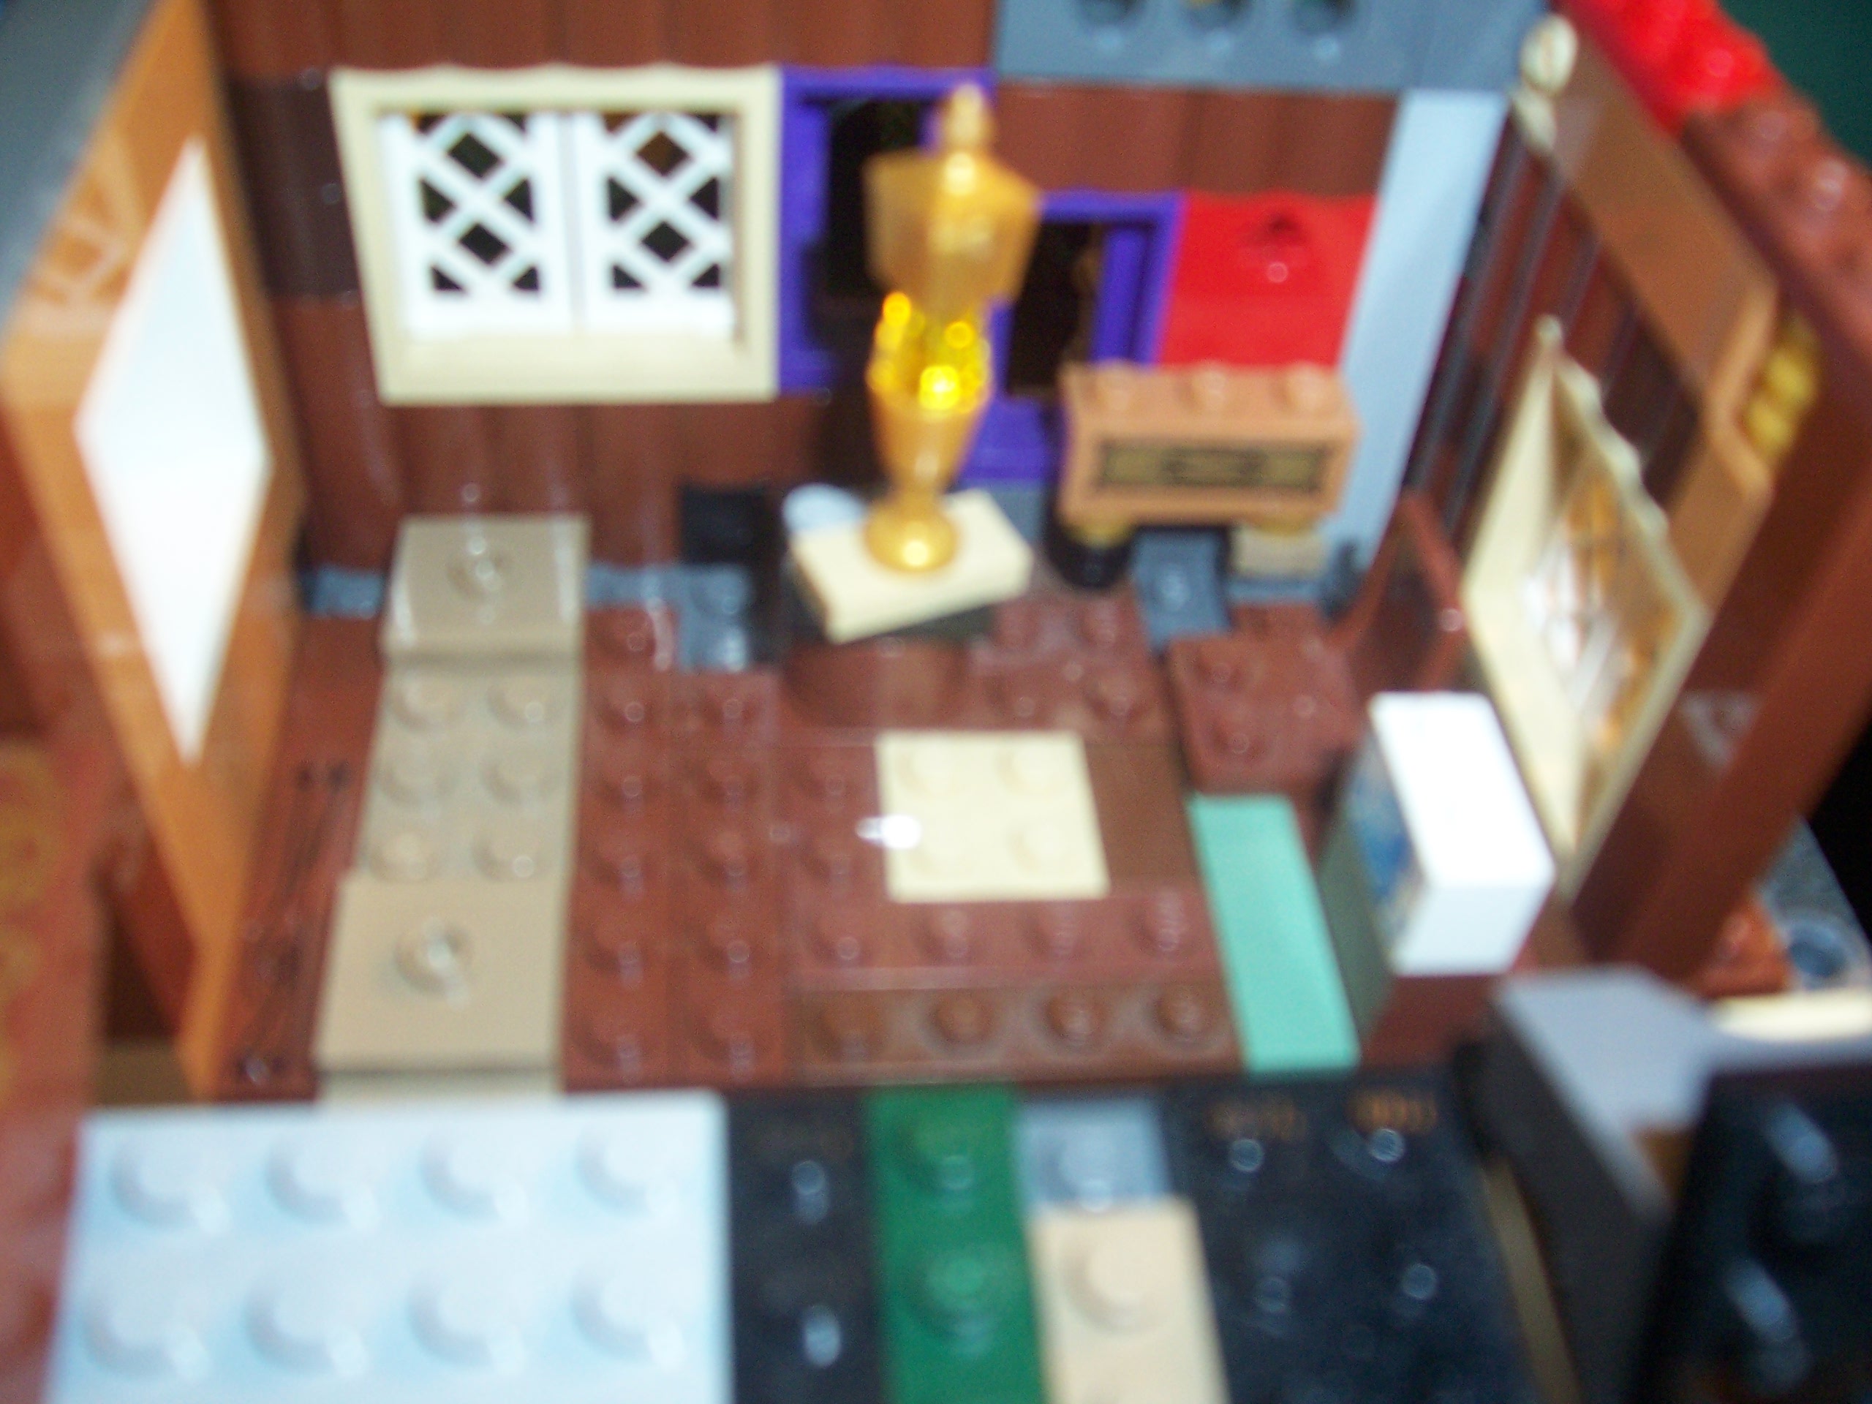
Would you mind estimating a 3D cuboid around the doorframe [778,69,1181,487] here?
[{"bbox_3d":[0.003,-0.036,0.153,0.032,0.038,0.008,-2,47,-8],"label":"doorframe"}]

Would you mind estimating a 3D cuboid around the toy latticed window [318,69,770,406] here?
[{"bbox_3d":[-0.029,-0.038,0.146,0.032,0.029,0.008,-2,47,-8],"label":"toy latticed window"}]

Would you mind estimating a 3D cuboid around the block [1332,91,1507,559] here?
[{"bbox_3d":[0.038,-0.034,0.162,0.008,0.048,0.008,-2,47,-8],"label":"block"}]

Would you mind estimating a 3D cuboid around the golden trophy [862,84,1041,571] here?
[{"bbox_3d":[0.000,-0.025,0.130,0.012,0.036,0.008,12,47,5],"label":"golden trophy"}]

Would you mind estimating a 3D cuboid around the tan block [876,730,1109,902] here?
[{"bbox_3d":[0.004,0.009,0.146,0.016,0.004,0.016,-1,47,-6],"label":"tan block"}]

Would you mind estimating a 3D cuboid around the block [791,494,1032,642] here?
[{"bbox_3d":[-0.002,-0.010,0.143,0.016,0.003,0.009,-18,51,-21],"label":"block"}]

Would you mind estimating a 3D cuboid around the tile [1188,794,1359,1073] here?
[{"bbox_3d":[0.025,0.018,0.141,0.008,0.003,0.024,-1,47,-6],"label":"tile"}]

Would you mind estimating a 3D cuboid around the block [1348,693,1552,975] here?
[{"bbox_3d":[0.034,0.008,0.123,0.008,0.010,0.016,-1,47,-6],"label":"block"}]

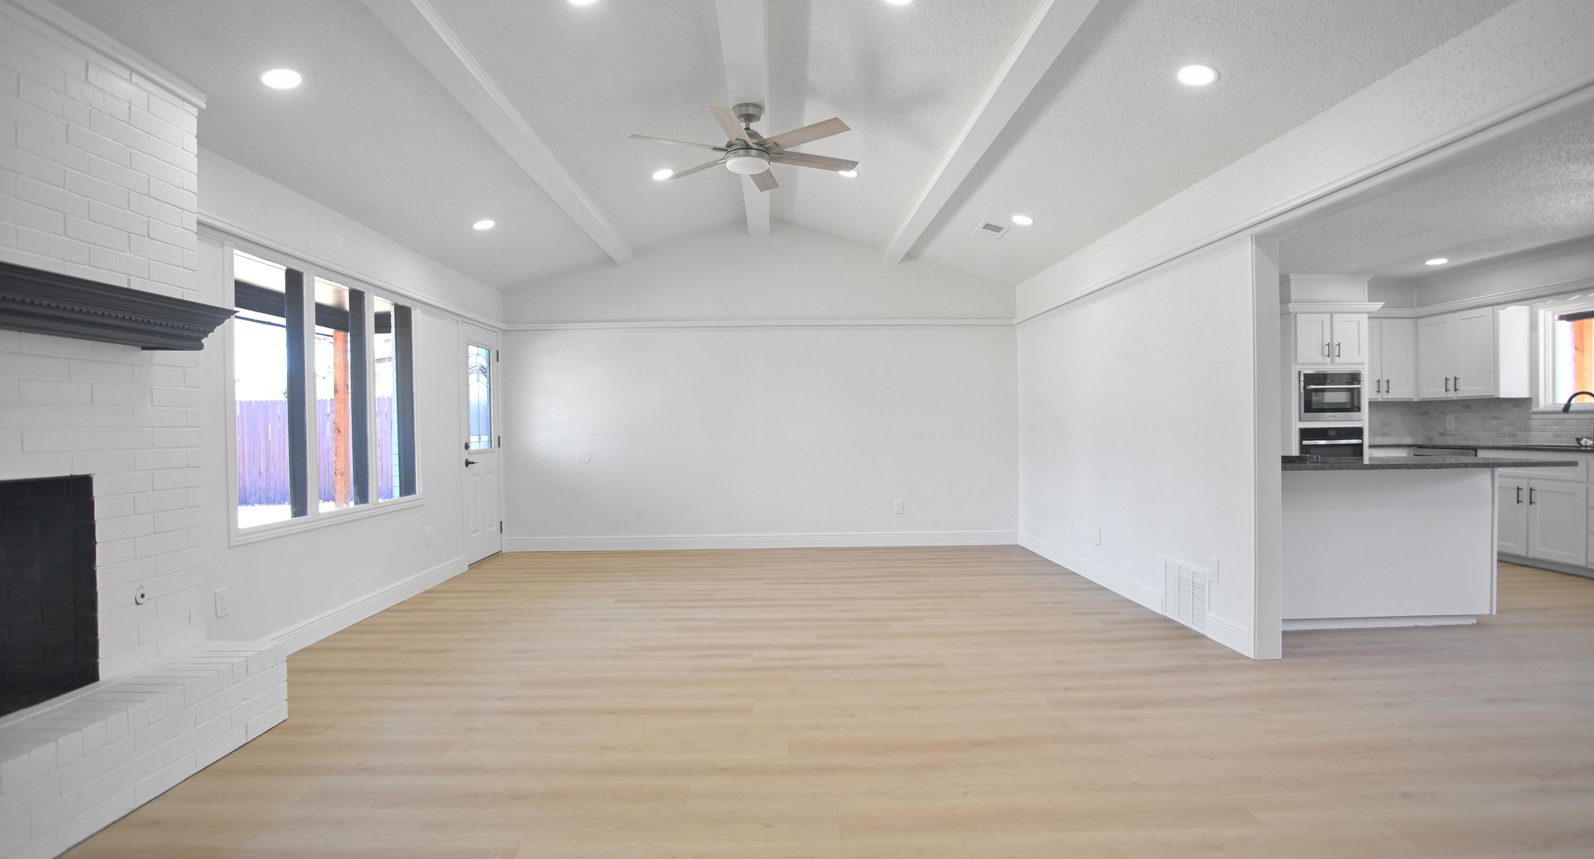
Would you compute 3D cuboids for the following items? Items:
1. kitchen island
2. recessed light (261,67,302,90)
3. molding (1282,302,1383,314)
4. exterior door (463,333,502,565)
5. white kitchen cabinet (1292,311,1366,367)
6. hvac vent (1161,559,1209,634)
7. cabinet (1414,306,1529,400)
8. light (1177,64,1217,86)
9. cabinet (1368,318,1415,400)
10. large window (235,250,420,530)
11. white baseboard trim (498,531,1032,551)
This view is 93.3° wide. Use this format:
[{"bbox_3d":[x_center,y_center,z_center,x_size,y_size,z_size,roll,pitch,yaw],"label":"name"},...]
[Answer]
[{"bbox_3d":[3.367,0.650,4.471,1.890,0.920,0.640,-1,1,-2],"label":"kitchen island"},{"bbox_3d":[-2.127,-1.444,3.106,0.168,0.030,0.168,-16,1,-2],"label":"recessed light"},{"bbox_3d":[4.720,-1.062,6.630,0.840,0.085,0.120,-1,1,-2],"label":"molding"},{"bbox_3d":[-2.780,0.125,6.618,0.050,2.040,0.770,-1,1,-2],"label":"exterior door"},{"bbox_3d":[4.709,-0.802,6.958,0.670,0.469,0.610,-1,0,-2],"label":"white kitchen cabinet"},{"bbox_3d":[2.217,0.942,4.310,0.030,0.356,0.468,-1,1,-2],"label":"hvac vent"},{"bbox_3d":[5.945,-0.648,6.650,0.320,0.750,0.790,-1,1,-2],"label":"cabinet"},{"bbox_3d":[1.666,-1.472,3.132,0.168,0.030,0.168,15,0,-2],"label":"light"},{"bbox_3d":[5.408,-0.645,7.120,0.633,0.774,0.330,-1,0,-2],"label":"cabinet"},{"bbox_3d":[-2.714,-0.191,4.505,0.090,1.345,1.770,-1,1,-2],"label":"large window"},{"bbox_3d":[-0.323,1.059,7.122,4.865,0.136,0.020,-1,0,-1],"label":"white baseboard trim"}]

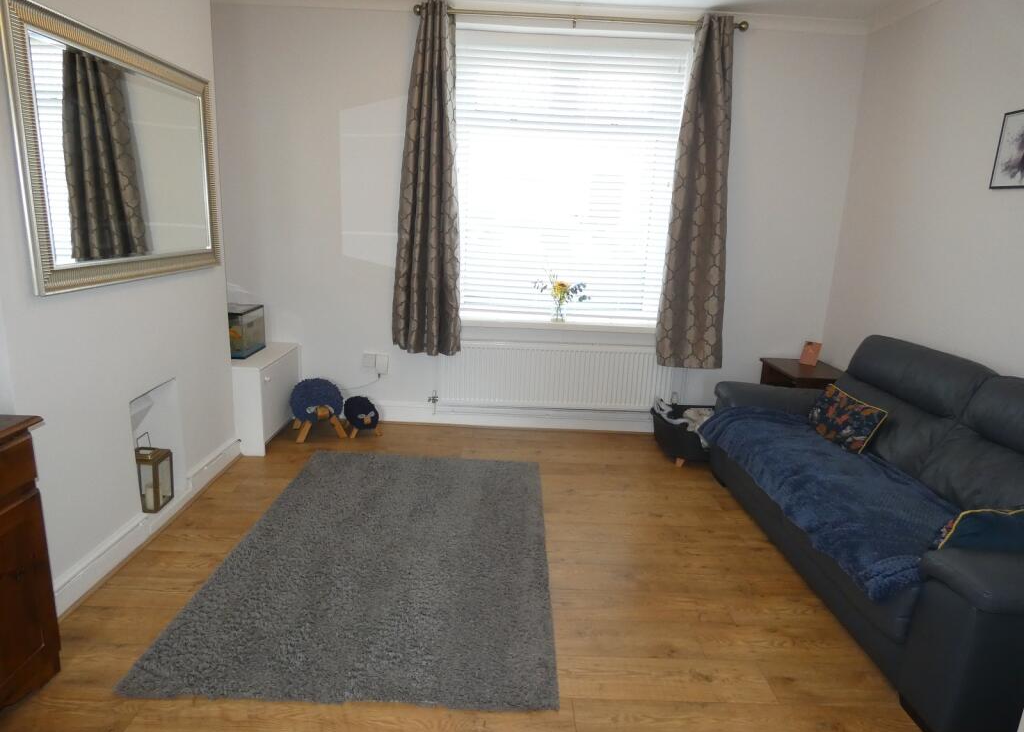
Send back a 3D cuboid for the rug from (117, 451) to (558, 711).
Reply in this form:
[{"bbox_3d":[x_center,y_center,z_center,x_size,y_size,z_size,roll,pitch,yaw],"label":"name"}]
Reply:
[{"bbox_3d":[-0.547,0.820,2.821,1.409,0.030,1.902,3,15,0],"label":"rug"}]

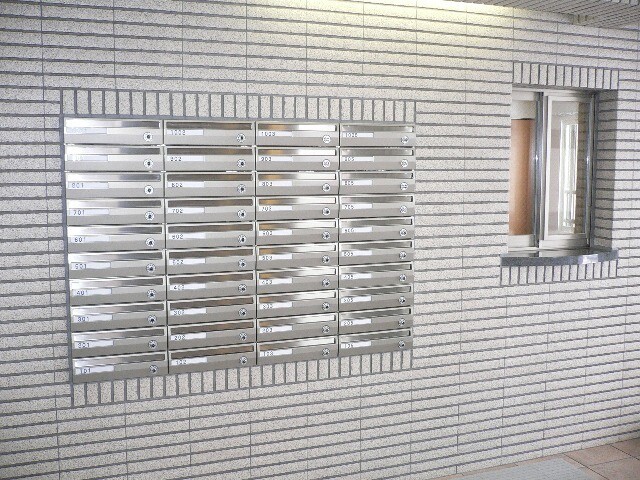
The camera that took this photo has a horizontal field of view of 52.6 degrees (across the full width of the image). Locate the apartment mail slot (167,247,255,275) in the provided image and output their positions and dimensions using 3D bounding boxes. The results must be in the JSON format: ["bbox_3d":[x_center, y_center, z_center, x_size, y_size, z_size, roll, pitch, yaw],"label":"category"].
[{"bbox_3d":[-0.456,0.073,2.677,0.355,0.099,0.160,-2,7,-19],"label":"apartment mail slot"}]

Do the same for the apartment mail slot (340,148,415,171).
[{"bbox_3d":[0.226,-0.353,2.860,0.355,0.099,0.160,-2,7,-19],"label":"apartment mail slot"}]

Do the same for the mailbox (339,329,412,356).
[{"bbox_3d":[0.222,0.444,2.913,0.352,0.098,0.150,-2,7,-20],"label":"mailbox"}]

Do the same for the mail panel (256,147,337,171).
[{"bbox_3d":[-0.113,-0.337,2.702,0.352,0.098,0.150,-2,7,-20],"label":"mail panel"}]

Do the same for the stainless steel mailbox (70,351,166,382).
[{"bbox_3d":[-0.783,0.488,2.550,0.356,0.099,0.100,-2,7,-20],"label":"stainless steel mailbox"}]

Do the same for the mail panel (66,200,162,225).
[{"bbox_3d":[-0.782,-0.112,2.484,0.352,0.098,0.150,-2,7,-20],"label":"mail panel"}]

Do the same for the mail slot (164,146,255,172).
[{"bbox_3d":[-0.456,-0.327,2.630,0.355,0.099,0.160,-2,7,-19],"label":"mail slot"}]

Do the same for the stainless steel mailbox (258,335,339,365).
[{"bbox_3d":[-0.116,0.460,2.838,0.355,0.099,0.160,-2,7,-19],"label":"stainless steel mailbox"}]

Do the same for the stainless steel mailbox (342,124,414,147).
[{"bbox_3d":[0.223,-0.448,2.812,0.352,0.098,0.150,-2,7,-20],"label":"stainless steel mailbox"}]

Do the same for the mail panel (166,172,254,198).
[{"bbox_3d":[-0.444,-0.222,2.595,0.356,0.099,0.100,-2,7,-20],"label":"mail panel"}]

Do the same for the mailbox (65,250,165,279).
[{"bbox_3d":[-0.797,0.086,2.562,0.355,0.099,0.160,-2,7,-19],"label":"mailbox"}]

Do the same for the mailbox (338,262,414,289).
[{"bbox_3d":[0.223,0.147,2.879,0.352,0.098,0.150,-2,7,-20],"label":"mailbox"}]

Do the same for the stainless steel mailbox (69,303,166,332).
[{"bbox_3d":[-0.783,0.289,2.528,0.356,0.099,0.100,-2,7,-20],"label":"stainless steel mailbox"}]

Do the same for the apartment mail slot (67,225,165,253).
[{"bbox_3d":[-0.797,-0.015,2.551,0.355,0.099,0.160,-2,7,-19],"label":"apartment mail slot"}]

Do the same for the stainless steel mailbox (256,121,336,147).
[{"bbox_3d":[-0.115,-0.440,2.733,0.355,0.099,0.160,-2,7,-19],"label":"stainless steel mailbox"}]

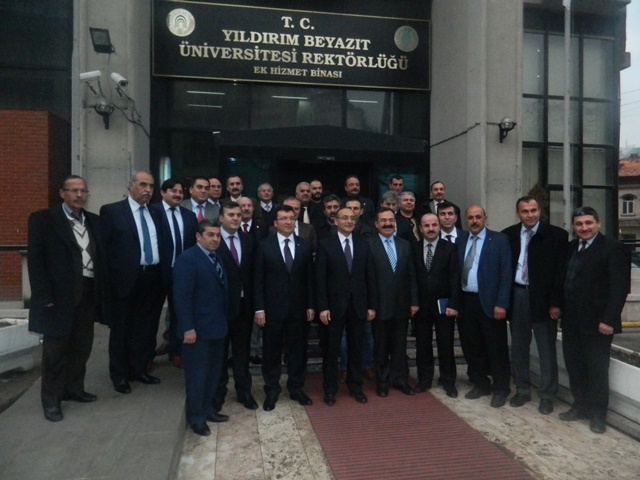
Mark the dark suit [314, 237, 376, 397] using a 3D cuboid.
[{"bbox_3d":[0.232,0.677,4.200,0.540,1.450,0.300,0,1,-5],"label":"dark suit"}]

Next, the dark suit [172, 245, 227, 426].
[{"bbox_3d":[-0.931,0.730,3.600,0.500,1.400,0.310,0,1,-42],"label":"dark suit"}]

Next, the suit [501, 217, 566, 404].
[{"bbox_3d":[1.825,0.595,3.930,0.560,1.520,0.340,1,1,36],"label":"suit"}]

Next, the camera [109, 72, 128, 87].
[{"bbox_3d":[-2.572,-2.055,5.900,0.280,0.095,0.095,33,21,33],"label":"camera"}]

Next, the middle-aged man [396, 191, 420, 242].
[{"bbox_3d":[1.053,0.315,5.500,0.510,1.720,0.320,0,1,0],"label":"middle-aged man"}]

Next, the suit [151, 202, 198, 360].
[{"bbox_3d":[-1.381,0.385,4.370,0.500,1.480,0.300,0,1,-25],"label":"suit"}]

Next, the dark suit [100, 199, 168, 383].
[{"bbox_3d":[-1.533,0.426,3.820,0.530,1.500,0.330,-1,2,-42],"label":"dark suit"}]

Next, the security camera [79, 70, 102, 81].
[{"bbox_3d":[-2.930,-2.100,5.900,0.280,0.095,0.095,-12,4,-10],"label":"security camera"}]

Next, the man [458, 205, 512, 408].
[{"bbox_3d":[1.437,0.565,4.060,0.540,1.750,0.340,1,1,38],"label":"man"}]

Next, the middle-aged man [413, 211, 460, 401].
[{"bbox_3d":[1.078,0.590,4.330,0.510,1.700,0.330,1,1,20],"label":"middle-aged man"}]

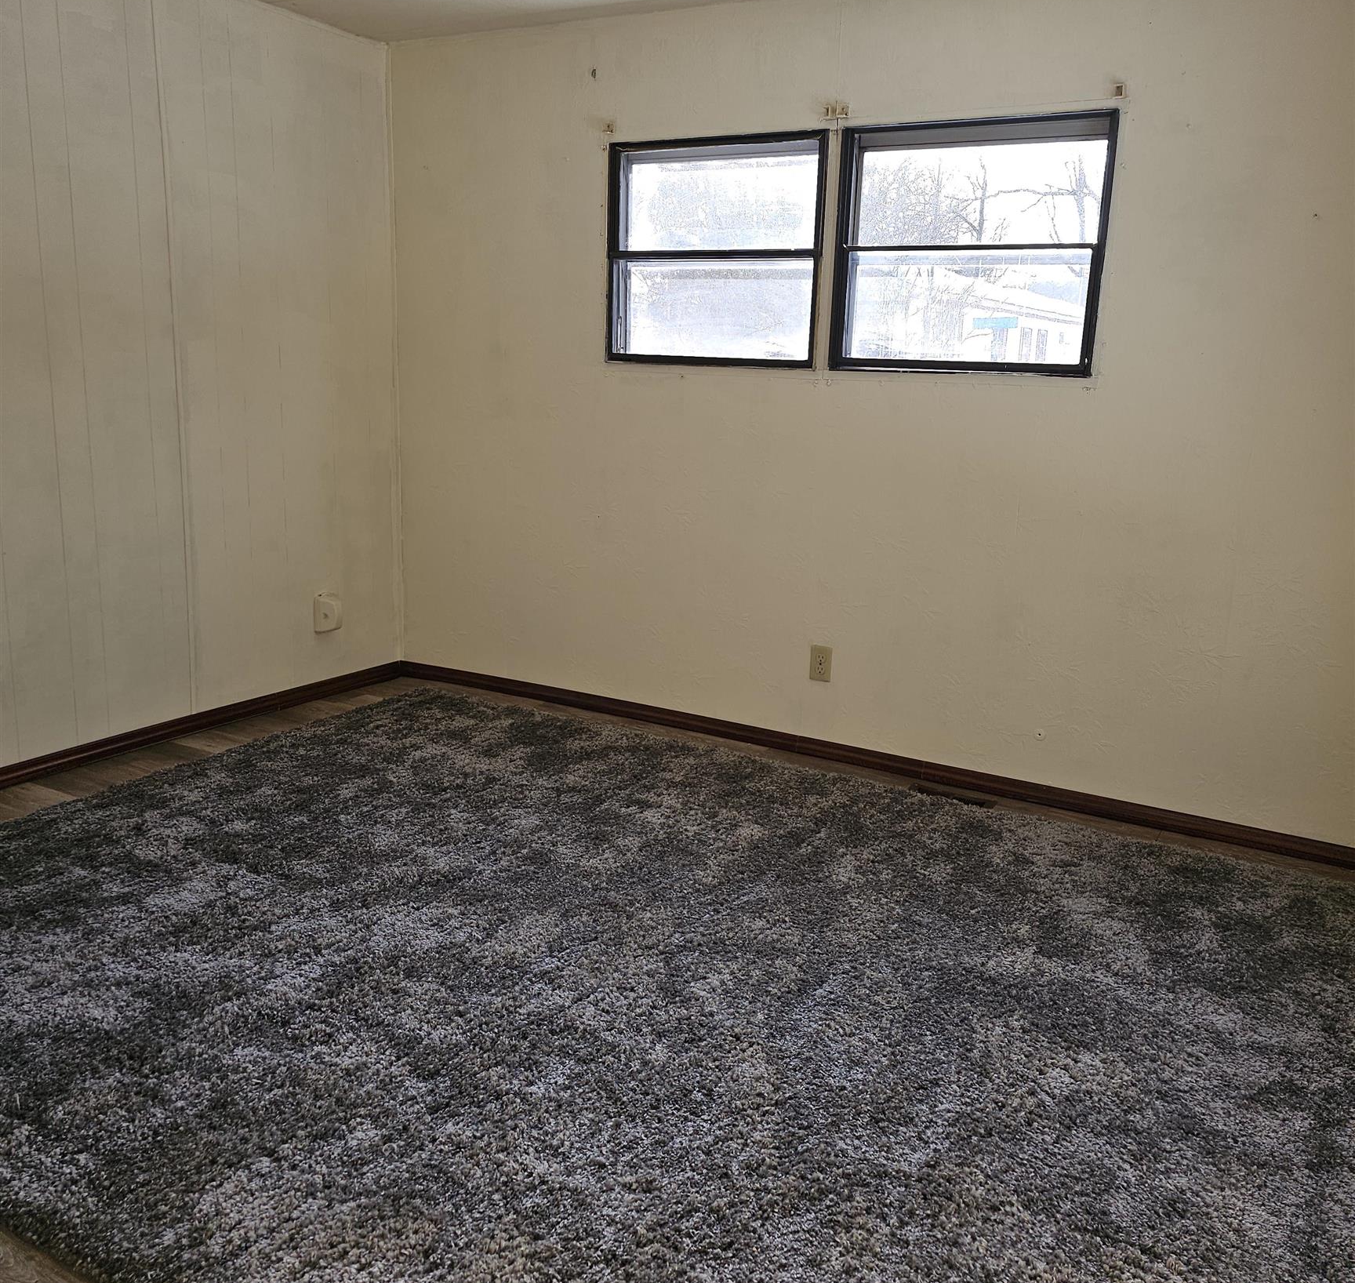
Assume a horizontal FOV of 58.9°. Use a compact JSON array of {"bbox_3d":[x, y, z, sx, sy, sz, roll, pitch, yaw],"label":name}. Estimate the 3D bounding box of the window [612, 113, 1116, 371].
[{"bbox_3d":[0.467,-1.153,3.561,1.555,0.678,0.090,9,15,28],"label":"window"}]

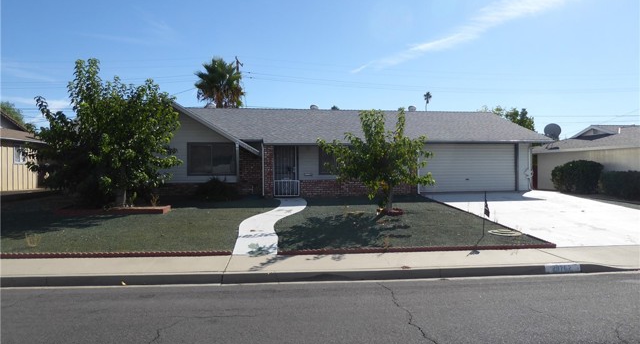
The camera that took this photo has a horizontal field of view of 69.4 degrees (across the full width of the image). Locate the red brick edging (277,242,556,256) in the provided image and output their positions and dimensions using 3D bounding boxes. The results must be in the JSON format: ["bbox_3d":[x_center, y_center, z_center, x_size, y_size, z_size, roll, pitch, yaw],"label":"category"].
[{"bbox_3d":[1.730,1.300,7.820,4.850,0.090,0.100,0,0,-6],"label":"red brick edging"}]

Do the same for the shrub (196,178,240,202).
[{"bbox_3d":[-3.930,0.660,17.700,1.600,0.900,1.300,0,0,-8],"label":"shrub"}]

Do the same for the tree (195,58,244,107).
[{"bbox_3d":[-7.600,-3.800,35.000,3.800,9.800,3.800,0,0,-8],"label":"tree"}]

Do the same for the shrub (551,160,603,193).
[{"bbox_3d":[11.200,0.220,20.200,2.000,1.500,1.800,0,0,-8],"label":"shrub"}]

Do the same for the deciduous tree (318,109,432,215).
[{"bbox_3d":[1.720,-0.320,14.000,3.500,3.200,3.300,0,0,-8],"label":"deciduous tree"}]

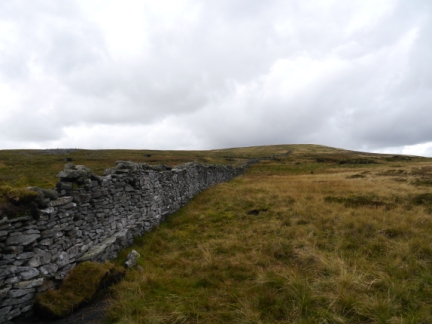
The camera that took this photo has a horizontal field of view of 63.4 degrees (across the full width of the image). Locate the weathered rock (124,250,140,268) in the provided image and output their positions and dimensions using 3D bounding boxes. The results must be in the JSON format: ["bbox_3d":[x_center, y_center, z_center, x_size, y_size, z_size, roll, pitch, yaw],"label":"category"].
[{"bbox_3d":[-1.220,1.420,5.100,0.230,0.240,0.230,0,1,0],"label":"weathered rock"}]

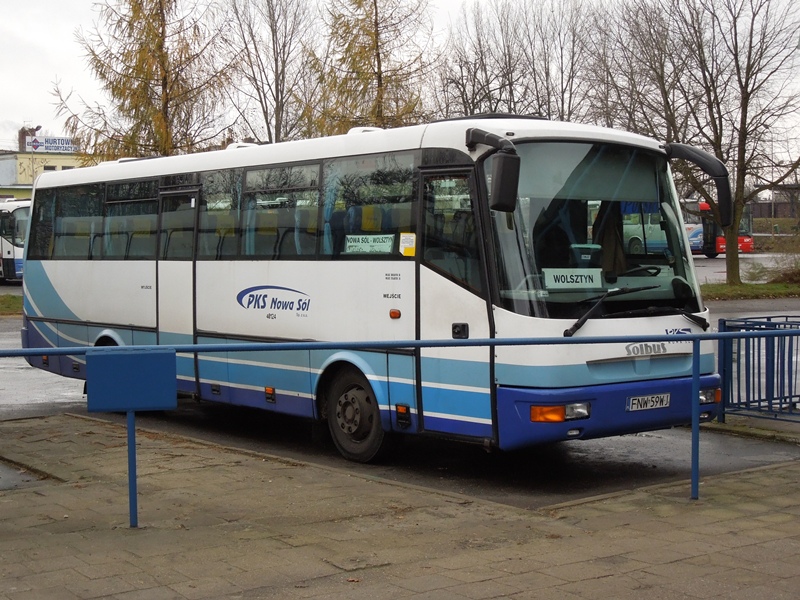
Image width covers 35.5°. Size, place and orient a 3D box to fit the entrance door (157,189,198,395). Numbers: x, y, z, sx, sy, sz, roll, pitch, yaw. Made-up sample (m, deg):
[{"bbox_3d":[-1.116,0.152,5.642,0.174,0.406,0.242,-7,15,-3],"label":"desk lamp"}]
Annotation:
[{"bbox_3d":[-2.280,-0.086,13.067,0.090,2.140,0.830,-2,2,-40],"label":"entrance door"}]

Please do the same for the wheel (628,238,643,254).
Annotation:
[{"bbox_3d":[12.154,-2.605,64.000,0.930,0.930,0.280,-1,2,-38],"label":"wheel"}]

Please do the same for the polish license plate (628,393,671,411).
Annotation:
[{"bbox_3d":[1.968,0.815,9.890,0.520,0.114,0.020,-2,8,-40],"label":"polish license plate"}]

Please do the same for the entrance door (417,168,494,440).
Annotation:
[{"bbox_3d":[0.468,0.019,9.771,0.090,2.140,0.890,-2,2,-41],"label":"entrance door"}]

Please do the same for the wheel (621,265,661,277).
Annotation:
[{"bbox_3d":[2.054,-0.158,10.819,0.460,0.090,0.460,-2,-28,-40],"label":"wheel"}]

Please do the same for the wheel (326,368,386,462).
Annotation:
[{"bbox_3d":[-0.287,0.979,10.950,0.270,0.870,0.870,-2,2,-40],"label":"wheel"}]

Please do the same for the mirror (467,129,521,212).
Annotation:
[{"bbox_3d":[0.629,-0.978,9.375,0.300,0.660,0.620,-2,2,-40],"label":"mirror"}]

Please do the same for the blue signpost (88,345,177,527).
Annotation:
[{"bbox_3d":[-1.646,0.842,7.658,0.550,1.110,0.080,0,2,-14],"label":"blue signpost"}]

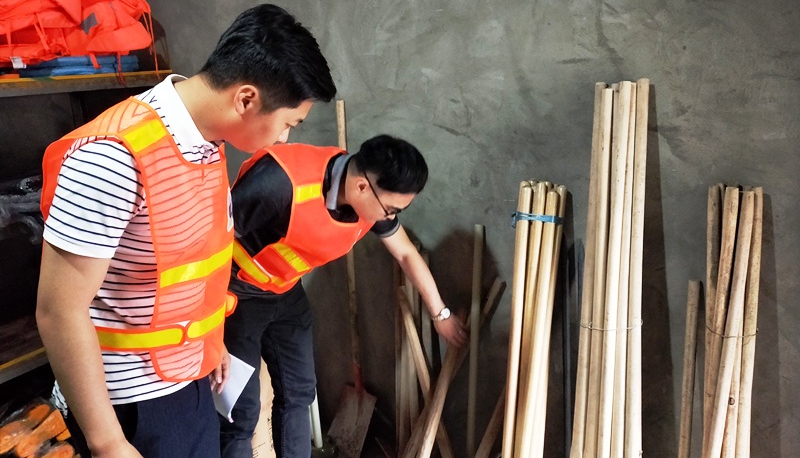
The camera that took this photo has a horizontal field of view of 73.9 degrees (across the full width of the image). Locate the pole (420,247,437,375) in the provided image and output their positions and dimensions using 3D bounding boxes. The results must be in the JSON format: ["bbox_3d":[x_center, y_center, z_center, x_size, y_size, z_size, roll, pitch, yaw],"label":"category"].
[{"bbox_3d":[0.105,0.528,1.958,0.035,0.910,0.035,2,12,21],"label":"pole"}]

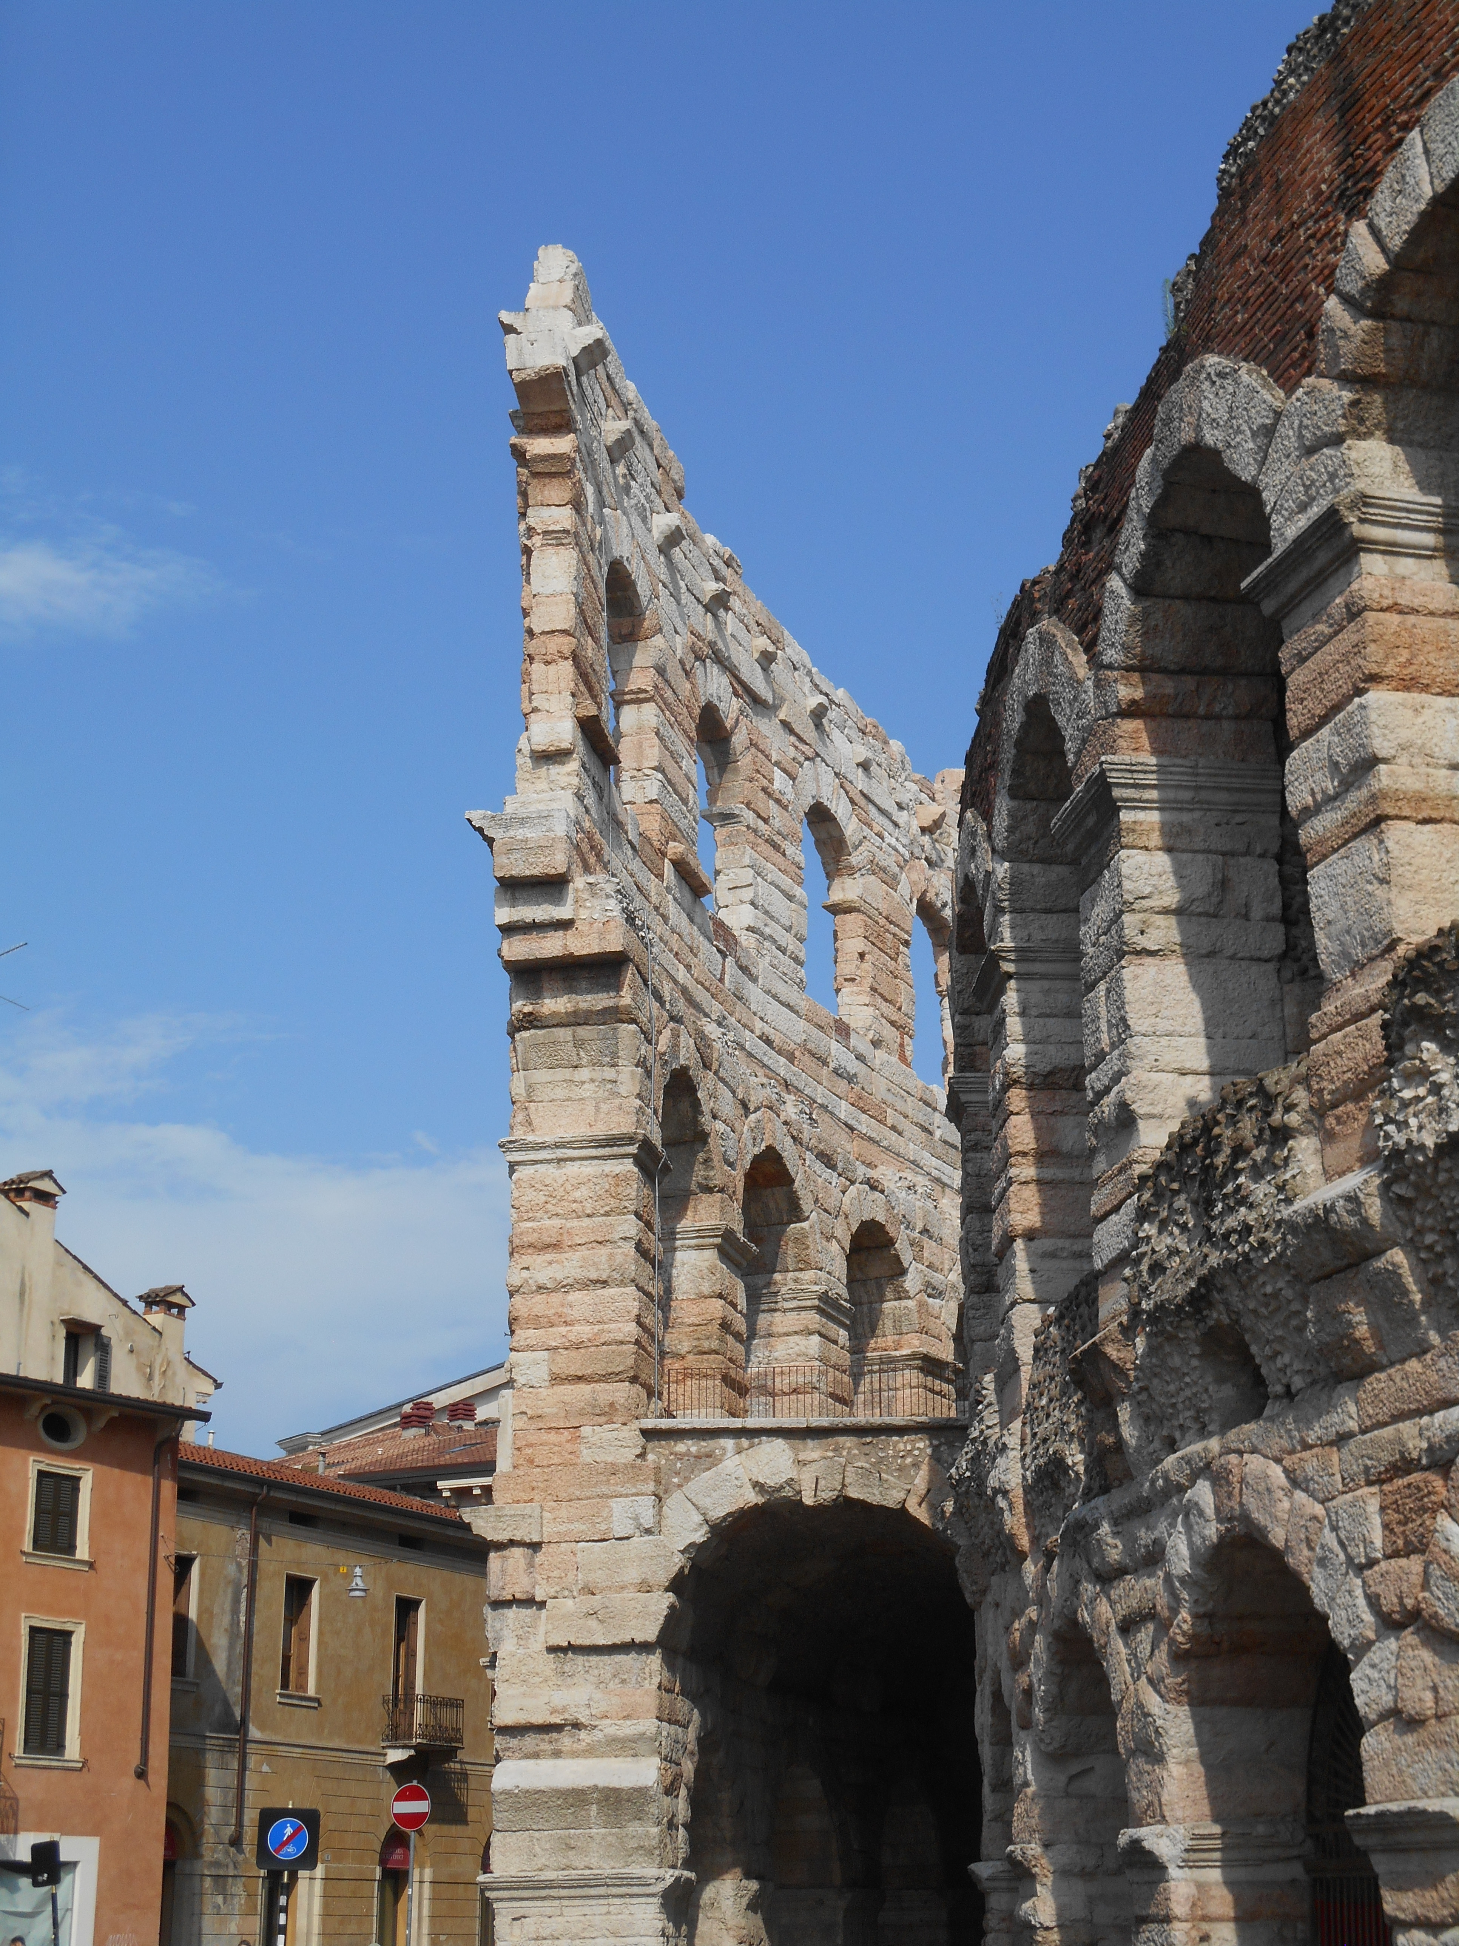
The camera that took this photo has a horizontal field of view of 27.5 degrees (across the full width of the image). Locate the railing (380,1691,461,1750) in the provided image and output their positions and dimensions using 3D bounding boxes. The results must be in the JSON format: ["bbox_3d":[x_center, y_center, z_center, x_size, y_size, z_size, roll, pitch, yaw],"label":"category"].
[{"bbox_3d":[-6.068,14.851,59.039,0.816,0.937,1.700,-9,-20,26],"label":"railing"}]

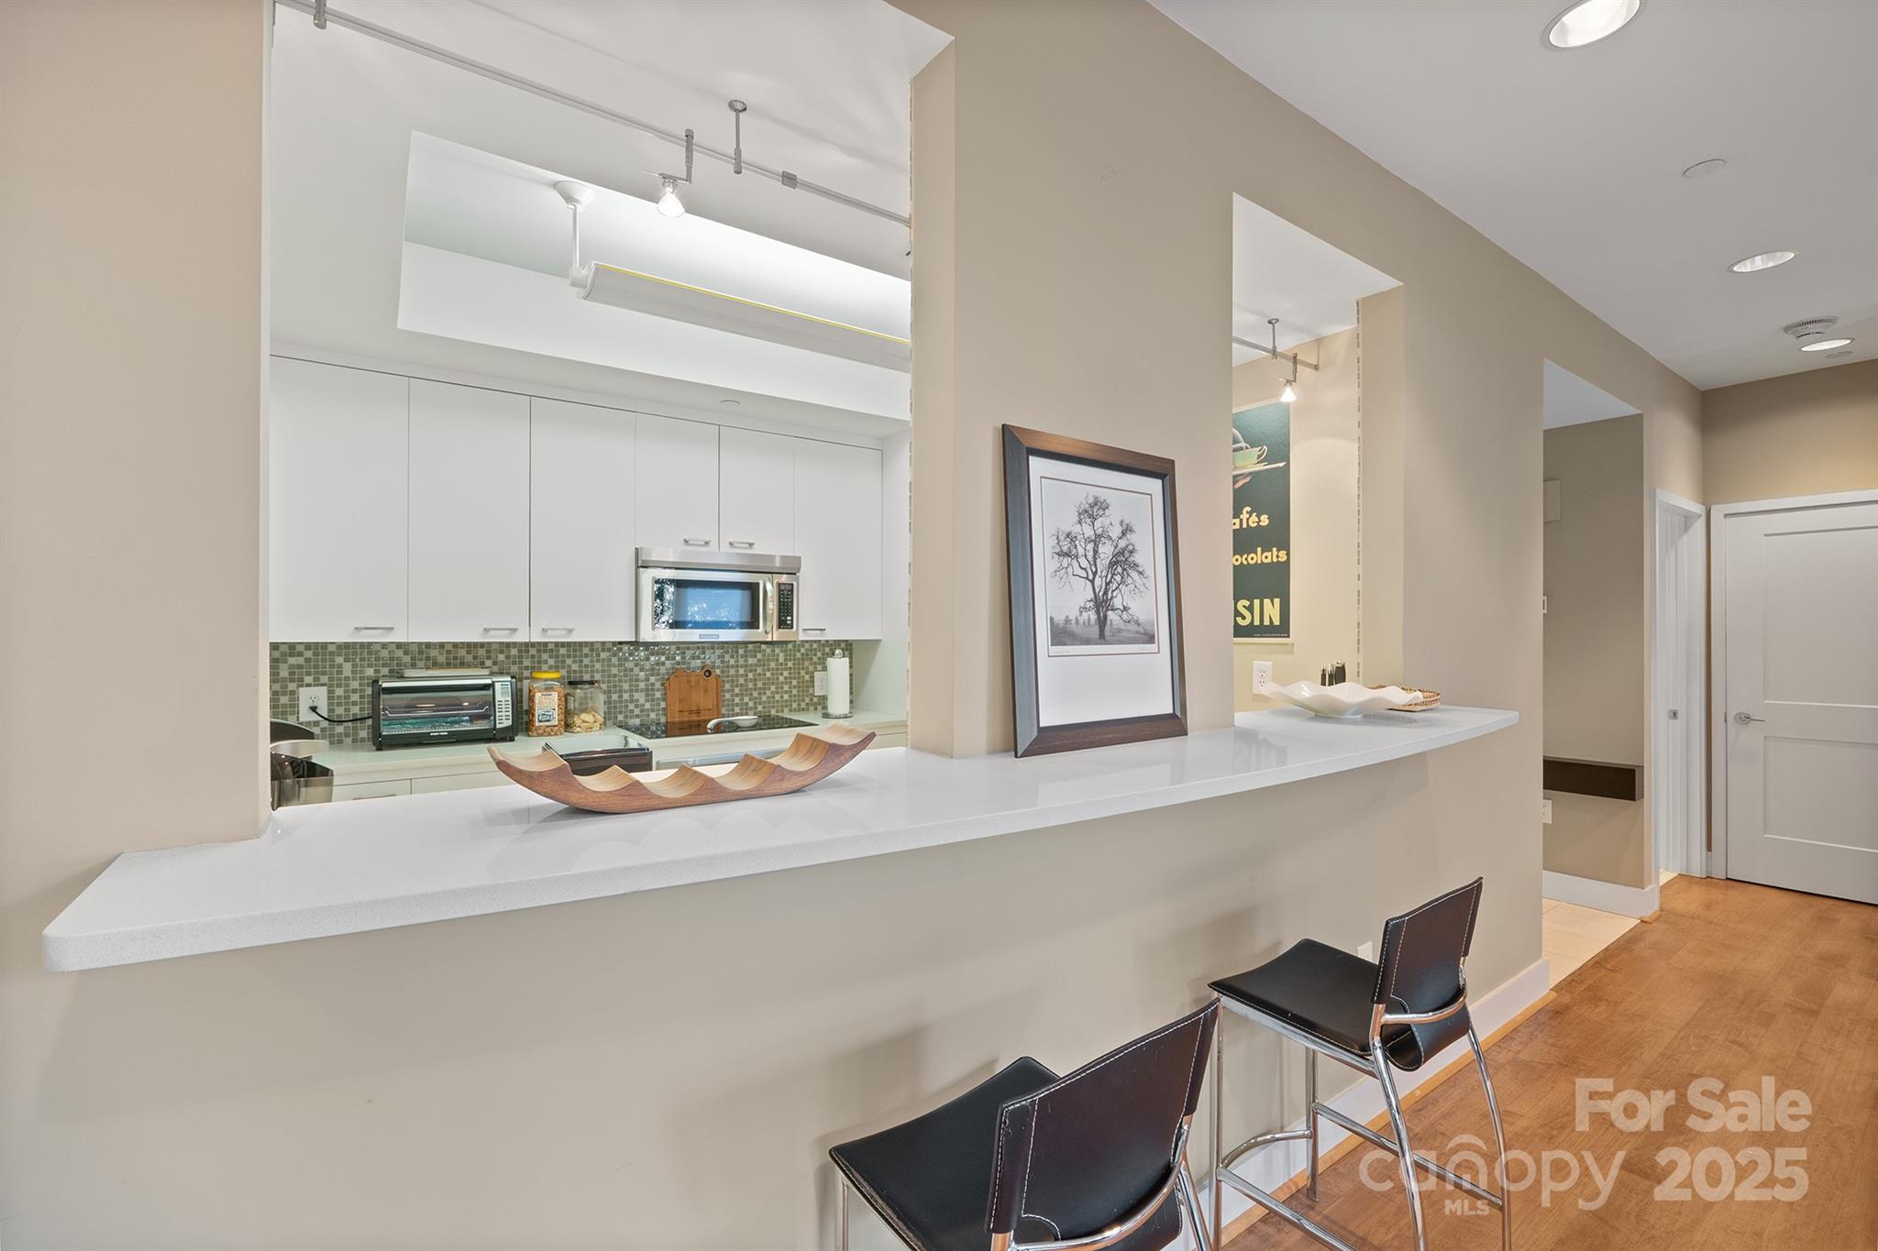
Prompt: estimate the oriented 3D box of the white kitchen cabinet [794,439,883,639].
[{"bbox_3d":[-0.607,-0.430,4.186,0.511,1.015,0.330,0,0,-35],"label":"white kitchen cabinet"}]

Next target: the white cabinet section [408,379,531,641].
[{"bbox_3d":[-1.863,-0.441,3.120,0.414,1.015,0.030,0,0,-35],"label":"white cabinet section"}]

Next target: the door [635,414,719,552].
[{"bbox_3d":[-1.191,-0.643,3.580,0.378,0.596,0.035,0,0,-35],"label":"door"}]

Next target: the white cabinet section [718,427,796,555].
[{"bbox_3d":[-0.881,-0.639,3.800,0.382,0.601,0.035,0,0,-35],"label":"white cabinet section"}]

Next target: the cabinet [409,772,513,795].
[{"bbox_3d":[-1.858,0.953,3.112,0.415,0.820,0.580,0,0,-35],"label":"cabinet"}]

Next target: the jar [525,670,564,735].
[{"bbox_3d":[-1.709,0.341,3.415,0.138,0.274,0.138,0,0,-35],"label":"jar"}]

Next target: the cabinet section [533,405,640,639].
[{"bbox_3d":[-1.516,-0.435,3.349,0.419,1.015,0.035,0,0,-35],"label":"cabinet section"}]

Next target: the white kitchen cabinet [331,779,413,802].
[{"bbox_3d":[-2.196,0.953,2.872,0.415,0.820,0.580,0,0,-35],"label":"white kitchen cabinet"}]

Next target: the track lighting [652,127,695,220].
[{"bbox_3d":[-0.502,-0.858,1.479,0.075,0.185,0.055,0,0,-35],"label":"track lighting"}]

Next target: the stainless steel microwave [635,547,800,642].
[{"bbox_3d":[-1.101,-0.130,3.796,0.762,0.412,0.410,0,0,-35],"label":"stainless steel microwave"}]

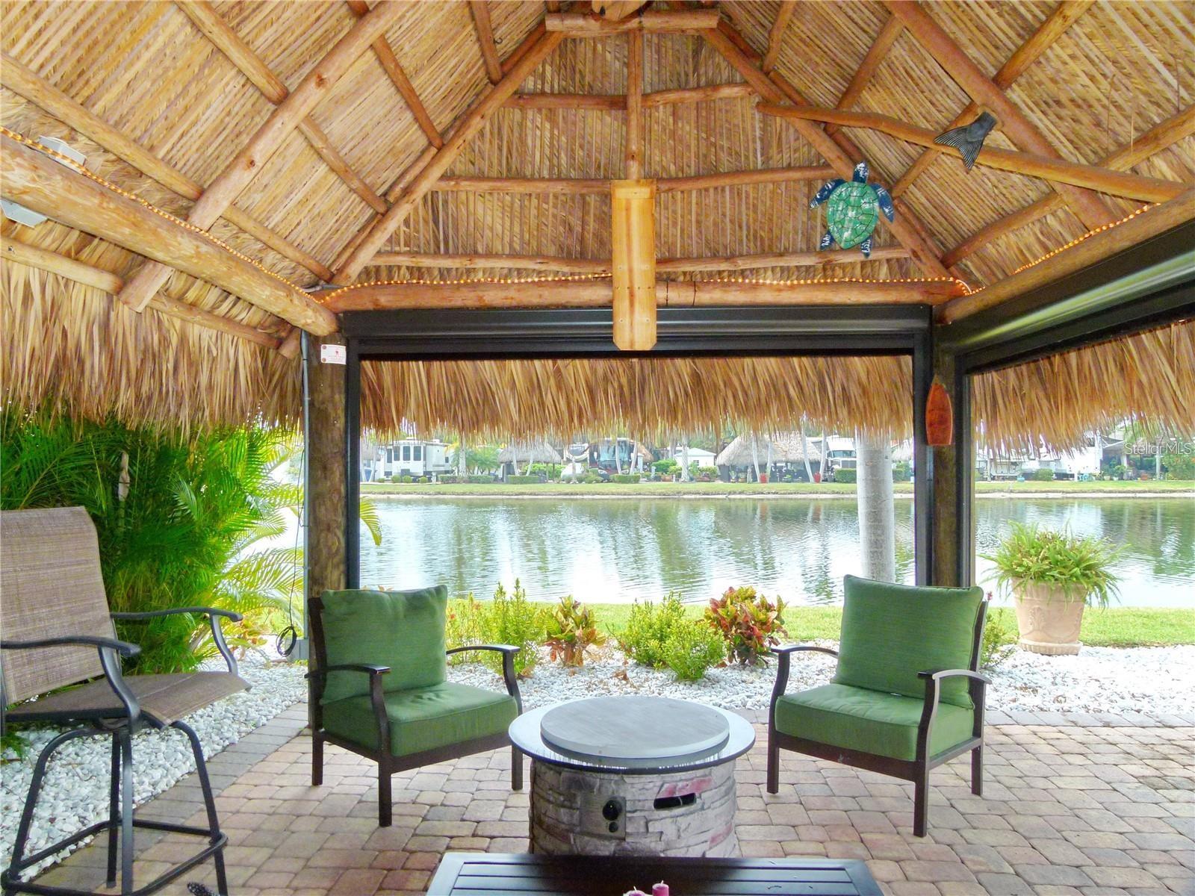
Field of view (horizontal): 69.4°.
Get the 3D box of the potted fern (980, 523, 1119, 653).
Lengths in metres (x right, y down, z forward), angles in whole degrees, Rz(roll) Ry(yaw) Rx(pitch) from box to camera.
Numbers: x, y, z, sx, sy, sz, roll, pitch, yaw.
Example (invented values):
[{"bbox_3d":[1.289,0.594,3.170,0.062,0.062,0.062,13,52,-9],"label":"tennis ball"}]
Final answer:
[{"bbox_3d":[3.742,1.139,7.107,1.080,1.060,1.080,0,-2,0],"label":"potted fern"}]

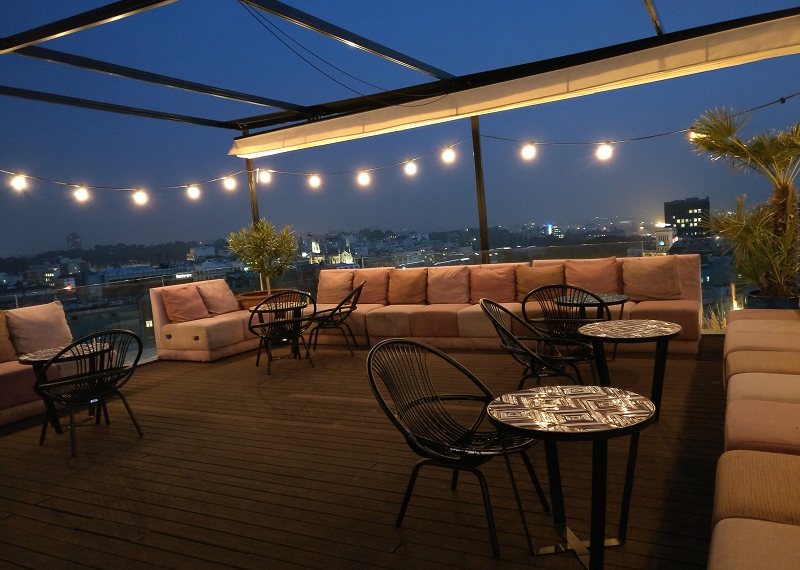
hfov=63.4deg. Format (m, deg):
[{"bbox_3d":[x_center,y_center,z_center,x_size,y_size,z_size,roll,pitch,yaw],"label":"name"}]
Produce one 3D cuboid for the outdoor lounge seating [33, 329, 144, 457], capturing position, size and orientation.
[{"bbox_3d":[-2.366,0.767,4.941,0.818,0.888,0.755,1,8,43],"label":"outdoor lounge seating"}]

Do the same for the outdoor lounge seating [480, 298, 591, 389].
[{"bbox_3d":[1.017,0.522,4.671,0.818,0.888,0.755,-3,6,17],"label":"outdoor lounge seating"}]

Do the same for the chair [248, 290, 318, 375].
[{"bbox_3d":[-1.268,0.468,7.032,0.755,0.888,0.818,-7,6,-24],"label":"chair"}]

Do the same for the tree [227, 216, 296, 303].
[{"bbox_3d":[-1.955,-0.129,9.454,1.044,1.696,1.044,-1,7,29],"label":"tree"}]

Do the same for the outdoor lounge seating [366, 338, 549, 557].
[{"bbox_3d":[0.266,0.724,3.269,0.818,0.888,0.755,0,7,38],"label":"outdoor lounge seating"}]

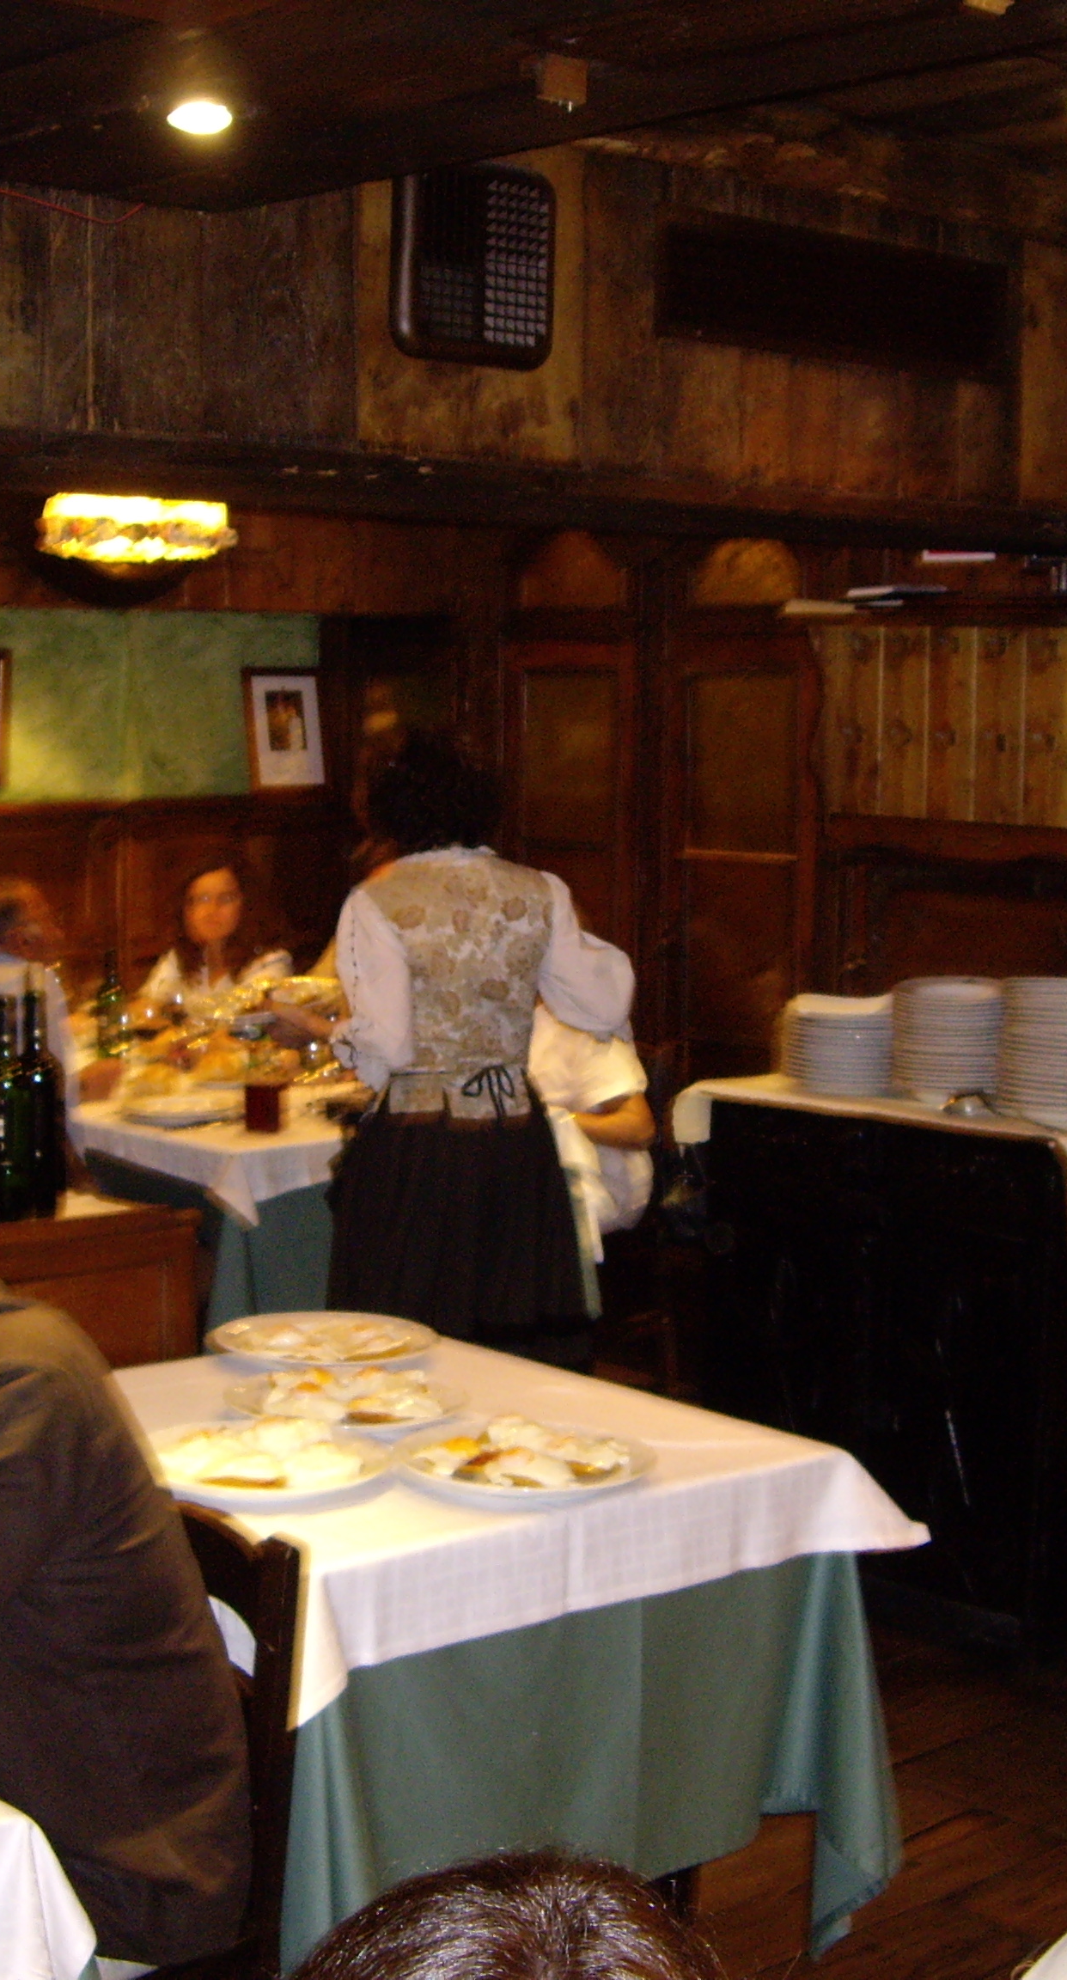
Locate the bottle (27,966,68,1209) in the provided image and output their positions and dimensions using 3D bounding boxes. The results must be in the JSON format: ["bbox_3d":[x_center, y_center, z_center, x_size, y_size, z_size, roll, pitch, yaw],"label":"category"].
[{"bbox_3d":[-0.663,0.135,3.900,0.075,0.325,0.075,-5,9,-40],"label":"bottle"}]

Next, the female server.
[{"bbox_3d":[-0.106,0.336,5.124,0.510,1.560,0.420,-1,6,-14],"label":"female server"}]

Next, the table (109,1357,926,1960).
[{"bbox_3d":[-0.188,0.881,3.357,0.750,0.760,0.820,-5,9,-40],"label":"table"}]

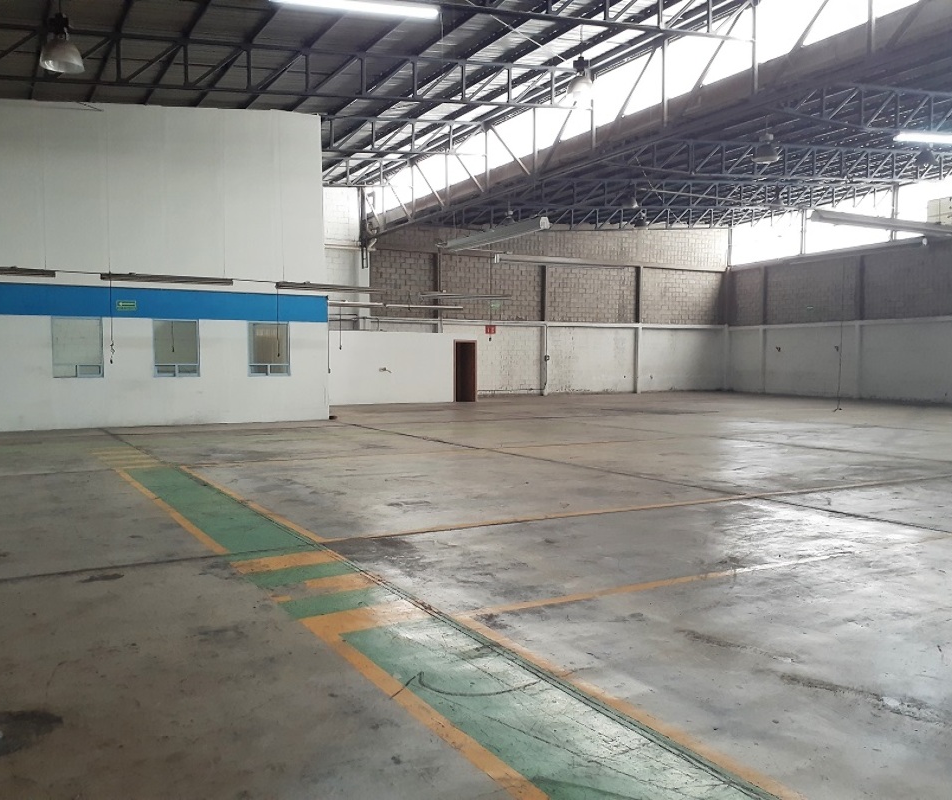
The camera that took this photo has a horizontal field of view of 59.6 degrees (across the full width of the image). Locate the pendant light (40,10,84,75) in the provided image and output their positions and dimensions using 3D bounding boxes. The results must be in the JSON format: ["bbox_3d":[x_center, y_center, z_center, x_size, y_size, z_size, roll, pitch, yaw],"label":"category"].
[{"bbox_3d":[-4.435,-3.847,8.894,0.430,0.600,0.430,-2,3,-30],"label":"pendant light"}]

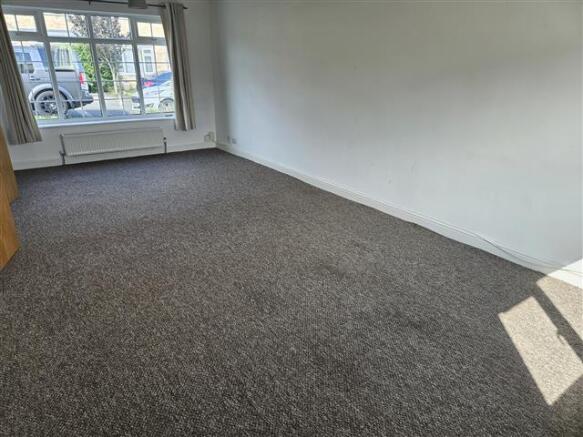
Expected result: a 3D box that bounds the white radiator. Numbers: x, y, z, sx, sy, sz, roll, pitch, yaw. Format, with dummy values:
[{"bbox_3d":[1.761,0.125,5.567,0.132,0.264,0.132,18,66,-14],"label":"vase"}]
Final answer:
[{"bbox_3d":[-2.716,-1.196,6.047,1.474,0.305,0.100,-13,25,-32],"label":"white radiator"}]

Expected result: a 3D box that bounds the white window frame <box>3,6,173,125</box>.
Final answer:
[{"bbox_3d":[-2.841,-2.182,5.701,2.209,1.534,0.160,-13,25,-32],"label":"white window frame"}]

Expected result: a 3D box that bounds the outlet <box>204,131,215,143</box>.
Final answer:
[{"bbox_3d":[-1.465,-1.451,6.914,0.163,0.145,0.045,-13,25,-32],"label":"outlet"}]

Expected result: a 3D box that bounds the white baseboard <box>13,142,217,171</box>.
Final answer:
[{"bbox_3d":[-2.677,-1.020,6.212,3.157,0.120,0.025,-13,25,-32],"label":"white baseboard"}]

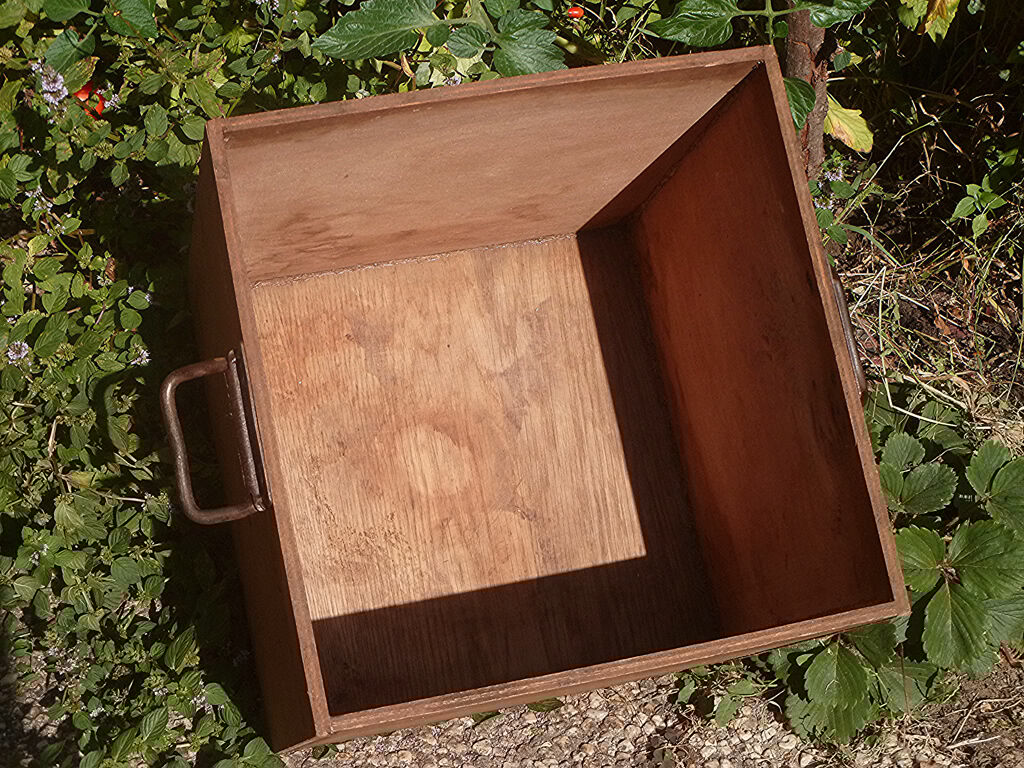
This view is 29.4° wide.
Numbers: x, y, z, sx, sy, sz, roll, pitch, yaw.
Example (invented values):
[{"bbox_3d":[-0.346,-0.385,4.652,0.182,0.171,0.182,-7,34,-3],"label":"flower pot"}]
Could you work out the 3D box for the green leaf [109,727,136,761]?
[{"bbox_3d":[-0.311,0.287,1.560,0.017,0.012,0.033,31,71,7],"label":"green leaf"}]

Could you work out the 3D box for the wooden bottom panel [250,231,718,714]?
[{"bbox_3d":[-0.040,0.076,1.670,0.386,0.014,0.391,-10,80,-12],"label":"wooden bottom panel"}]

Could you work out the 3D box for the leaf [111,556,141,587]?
[{"bbox_3d":[-0.314,0.153,1.590,0.029,0.006,0.024,40,77,0],"label":"leaf"}]

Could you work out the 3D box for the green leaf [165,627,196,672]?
[{"bbox_3d":[-0.259,0.207,1.524,0.017,0.007,0.038,26,74,-2],"label":"green leaf"}]

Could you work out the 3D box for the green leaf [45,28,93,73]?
[{"bbox_3d":[-0.336,-0.252,1.480,0.035,0.009,0.039,41,81,-4],"label":"green leaf"}]

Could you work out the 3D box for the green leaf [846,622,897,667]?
[{"bbox_3d":[0.305,0.221,1.666,0.050,0.014,0.044,29,74,-1],"label":"green leaf"}]

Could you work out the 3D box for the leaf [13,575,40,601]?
[{"bbox_3d":[-0.376,0.158,1.514,0.021,0.007,0.019,24,74,-2],"label":"leaf"}]

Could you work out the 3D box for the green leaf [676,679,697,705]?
[{"bbox_3d":[0.150,0.264,1.675,0.012,0.008,0.025,31,71,7],"label":"green leaf"}]

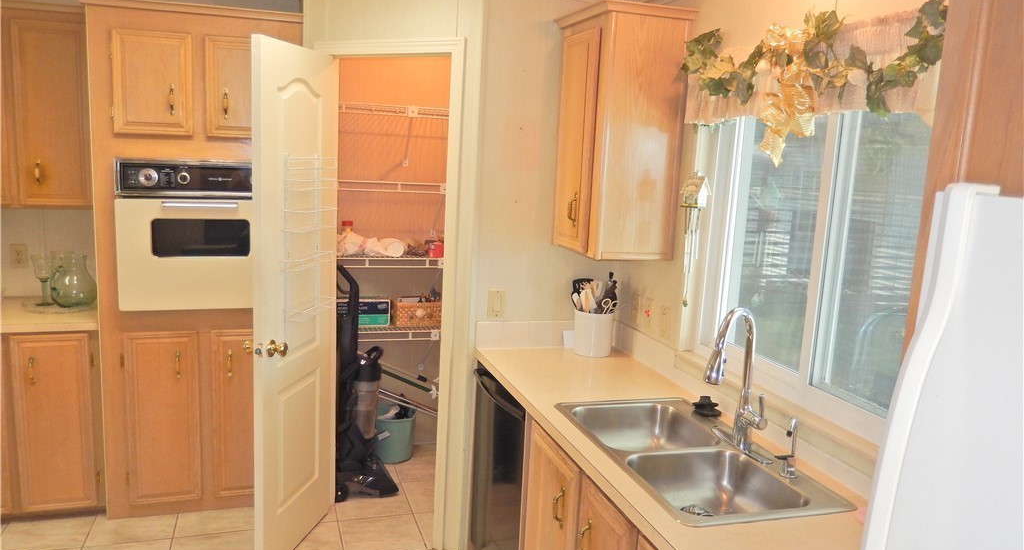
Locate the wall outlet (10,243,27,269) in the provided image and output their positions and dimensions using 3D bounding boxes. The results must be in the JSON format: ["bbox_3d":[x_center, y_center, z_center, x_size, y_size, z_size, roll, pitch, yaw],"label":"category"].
[{"bbox_3d":[-2.400,-0.088,3.606,0.073,0.116,0.008,0,9,-17],"label":"wall outlet"}]

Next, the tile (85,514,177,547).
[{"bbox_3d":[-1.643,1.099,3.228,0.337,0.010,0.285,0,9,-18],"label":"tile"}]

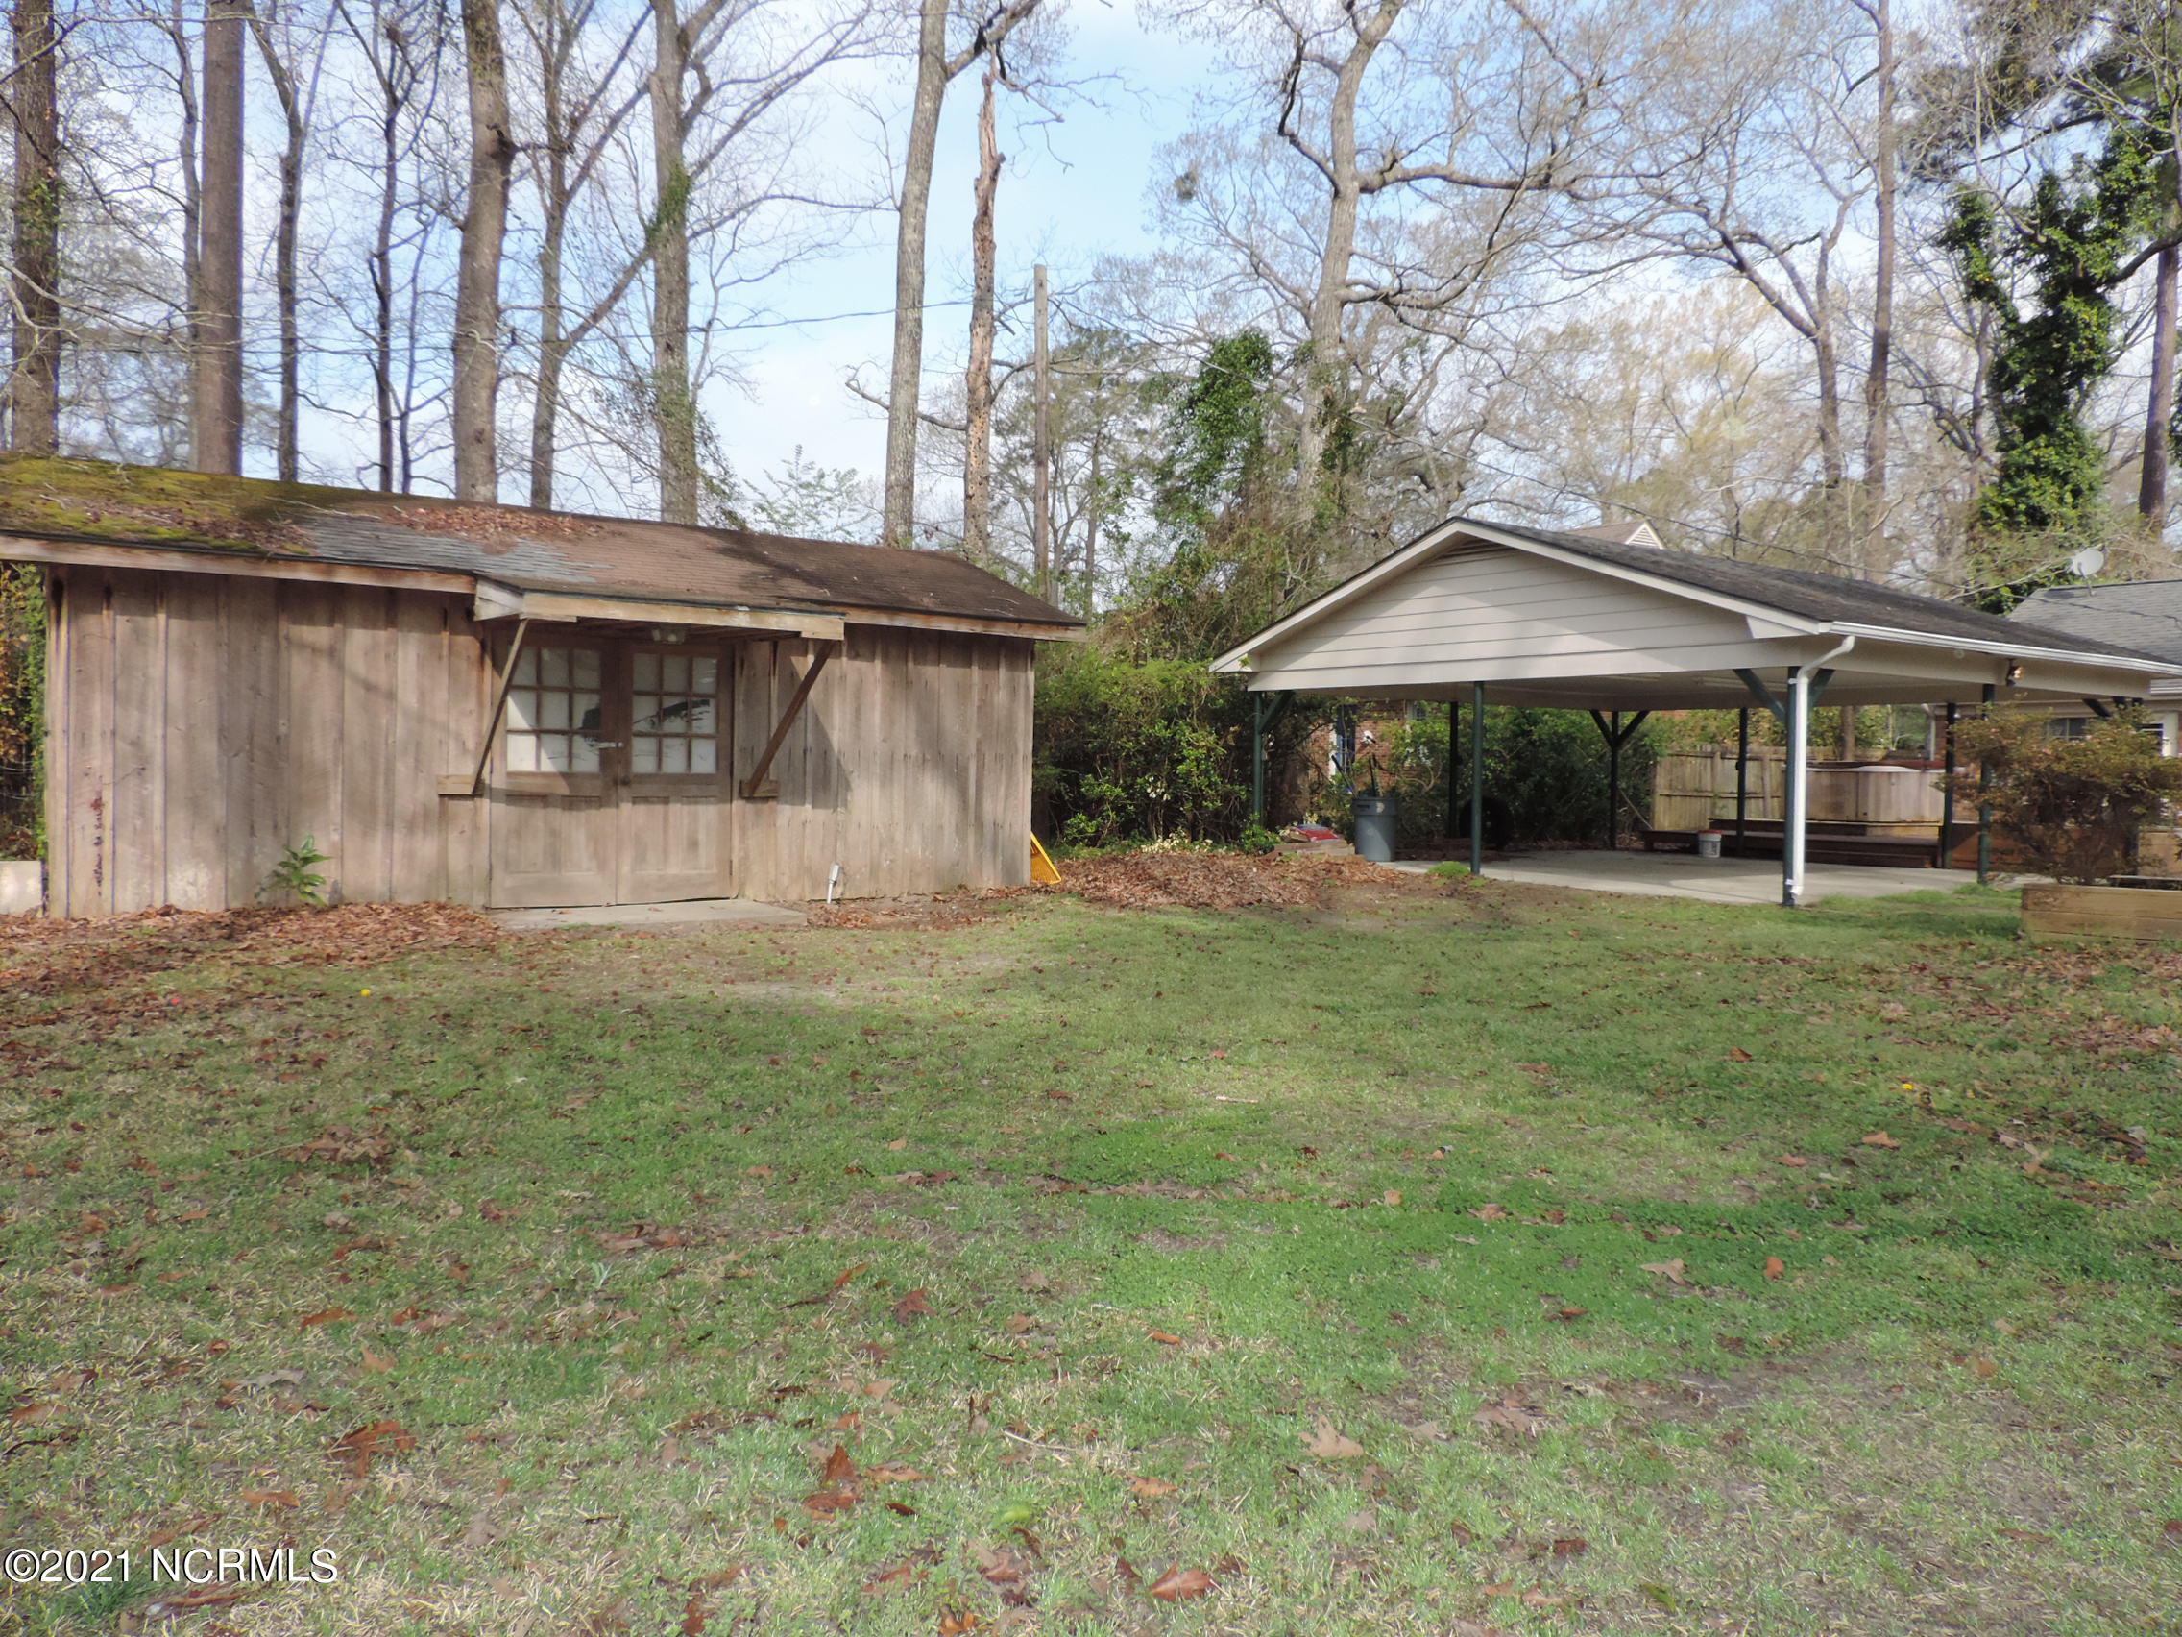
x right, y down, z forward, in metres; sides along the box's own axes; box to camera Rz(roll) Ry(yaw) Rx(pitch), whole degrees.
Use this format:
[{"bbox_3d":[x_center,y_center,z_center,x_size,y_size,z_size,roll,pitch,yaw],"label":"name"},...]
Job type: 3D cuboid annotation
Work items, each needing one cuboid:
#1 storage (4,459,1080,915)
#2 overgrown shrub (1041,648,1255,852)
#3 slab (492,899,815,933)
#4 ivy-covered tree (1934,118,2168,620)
[{"bbox_3d":[-4.596,-1.055,13.092,8.000,3.380,5.650,0,1,-35],"label":"storage"},{"bbox_3d":[0.674,-0.982,21.000,3.400,2.900,2.500,1,1,2],"label":"overgrown shrub"},{"bbox_3d":[-3.267,0.703,11.025,1.980,0.110,1.250,0,1,-35],"label":"slab"},{"bbox_3d":[21.607,-7.300,34.000,5.000,16.000,4.600,1,1,32],"label":"ivy-covered tree"}]

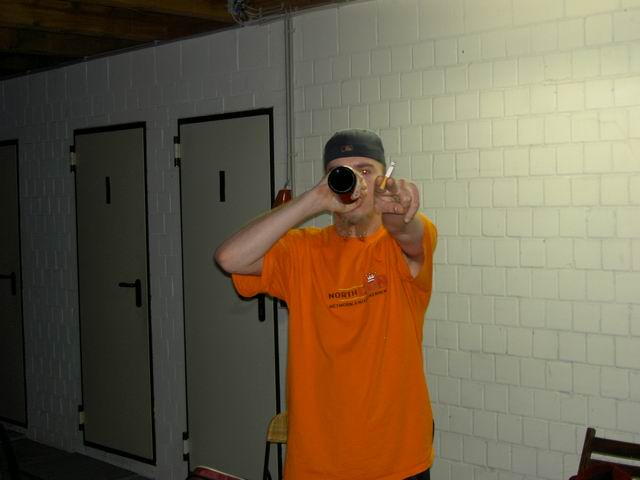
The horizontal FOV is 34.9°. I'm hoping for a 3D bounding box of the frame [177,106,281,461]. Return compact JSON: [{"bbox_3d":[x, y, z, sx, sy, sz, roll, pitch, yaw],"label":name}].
[{"bbox_3d":[-0.483,0.349,5.625,0.110,2.080,0.840,-4,3,-44],"label":"frame"}]

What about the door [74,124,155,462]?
[{"bbox_3d":[-1.288,0.329,6.468,0.110,2.080,0.840,-4,3,-44],"label":"door"}]

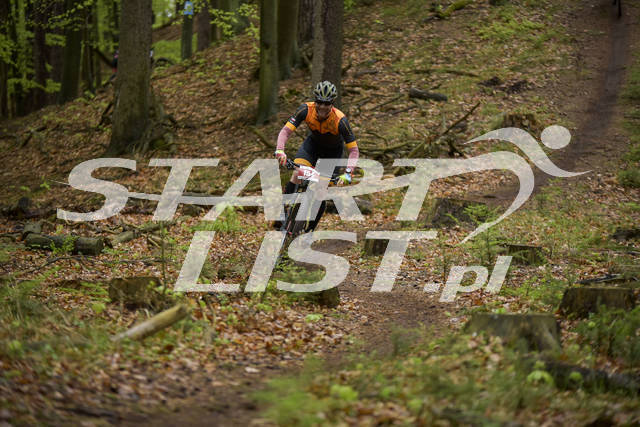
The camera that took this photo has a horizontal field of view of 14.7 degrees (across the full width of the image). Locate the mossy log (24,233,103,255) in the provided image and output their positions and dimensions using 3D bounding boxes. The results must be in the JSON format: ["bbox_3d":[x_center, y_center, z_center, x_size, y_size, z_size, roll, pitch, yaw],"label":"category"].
[{"bbox_3d":[-2.473,0.294,24.000,0.800,0.190,0.210,0,0,28],"label":"mossy log"}]

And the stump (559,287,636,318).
[{"bbox_3d":[1.694,0.546,15.200,0.470,0.210,0.440,0,0,0],"label":"stump"}]

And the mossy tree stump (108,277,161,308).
[{"bbox_3d":[-1.222,0.520,16.400,0.340,0.210,0.330,0,0,0],"label":"mossy tree stump"}]

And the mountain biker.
[{"bbox_3d":[-0.032,-0.529,22.700,0.760,1.360,0.850,0,1,-2],"label":"mountain biker"}]

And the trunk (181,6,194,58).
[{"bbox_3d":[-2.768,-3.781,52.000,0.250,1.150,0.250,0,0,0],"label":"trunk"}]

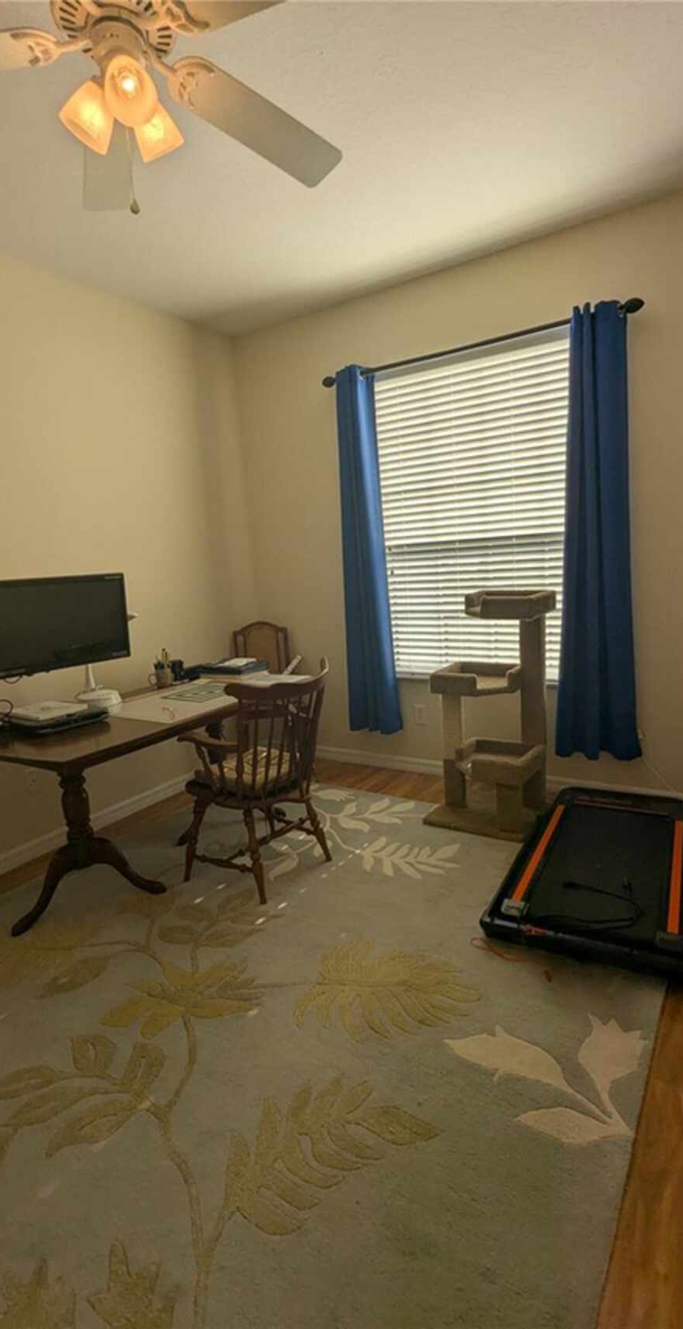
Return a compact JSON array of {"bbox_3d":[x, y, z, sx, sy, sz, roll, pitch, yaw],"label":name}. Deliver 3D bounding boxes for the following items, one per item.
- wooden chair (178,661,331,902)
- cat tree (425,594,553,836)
[{"bbox_3d":[-0.349,0.465,2.603,0.575,0.910,0.550,4,13,39],"label":"wooden chair"},{"bbox_3d":[0.739,0.221,2.989,0.550,1.110,0.510,3,12,33],"label":"cat tree"}]

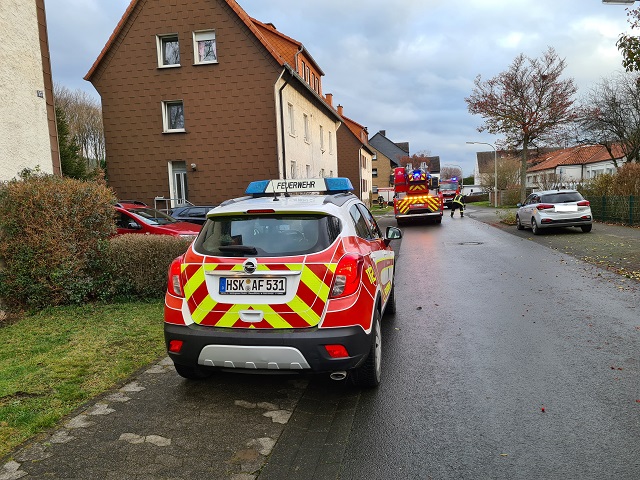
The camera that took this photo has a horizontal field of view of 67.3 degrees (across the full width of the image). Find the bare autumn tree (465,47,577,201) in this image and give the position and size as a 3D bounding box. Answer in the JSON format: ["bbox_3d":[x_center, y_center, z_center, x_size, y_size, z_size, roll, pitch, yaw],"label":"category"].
[{"bbox_3d":[9.311,-4.879,22.119,5.200,8.100,5.200,-1,5,11],"label":"bare autumn tree"}]

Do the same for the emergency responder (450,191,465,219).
[{"bbox_3d":[8.469,-2.017,29.430,0.800,1.480,0.600,-3,5,-7],"label":"emergency responder"}]

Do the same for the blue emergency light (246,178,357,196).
[{"bbox_3d":[-0.195,-0.564,5.174,1.200,0.165,0.300,-1,5,11],"label":"blue emergency light"}]

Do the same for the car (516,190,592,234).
[{"bbox_3d":[8.530,-1.085,17.730,1.750,1.470,4.030,-1,5,14],"label":"car"}]

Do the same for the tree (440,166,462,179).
[{"bbox_3d":[23.941,-9.985,87.699,4.600,6.400,4.600,-1,5,11],"label":"tree"}]

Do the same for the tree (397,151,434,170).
[{"bbox_3d":[14.731,-9.573,74.615,5.700,8.200,5.500,-1,5,11],"label":"tree"}]

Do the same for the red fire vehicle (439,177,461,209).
[{"bbox_3d":[14.517,-5.093,53.907,2.500,3.250,7.400,-1,6,15],"label":"red fire vehicle"}]

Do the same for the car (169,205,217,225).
[{"bbox_3d":[-2.879,-0.473,16.531,4.400,1.460,1.800,-1,5,9],"label":"car"}]

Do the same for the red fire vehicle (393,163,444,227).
[{"bbox_3d":[5.837,-2.786,29.044,2.500,3.250,9.800,-1,5,10],"label":"red fire vehicle"}]

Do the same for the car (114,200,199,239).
[{"bbox_3d":[-4.717,0.007,10.822,4.300,1.660,1.820,-1,5,9],"label":"car"}]

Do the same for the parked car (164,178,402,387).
[{"bbox_3d":[-0.094,0.229,5.631,1.860,1.840,4.270,-1,5,11],"label":"parked car"}]

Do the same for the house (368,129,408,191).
[{"bbox_3d":[11.036,-12.166,83.464,11.000,11.400,12.000,-1,5,11],"label":"house"}]

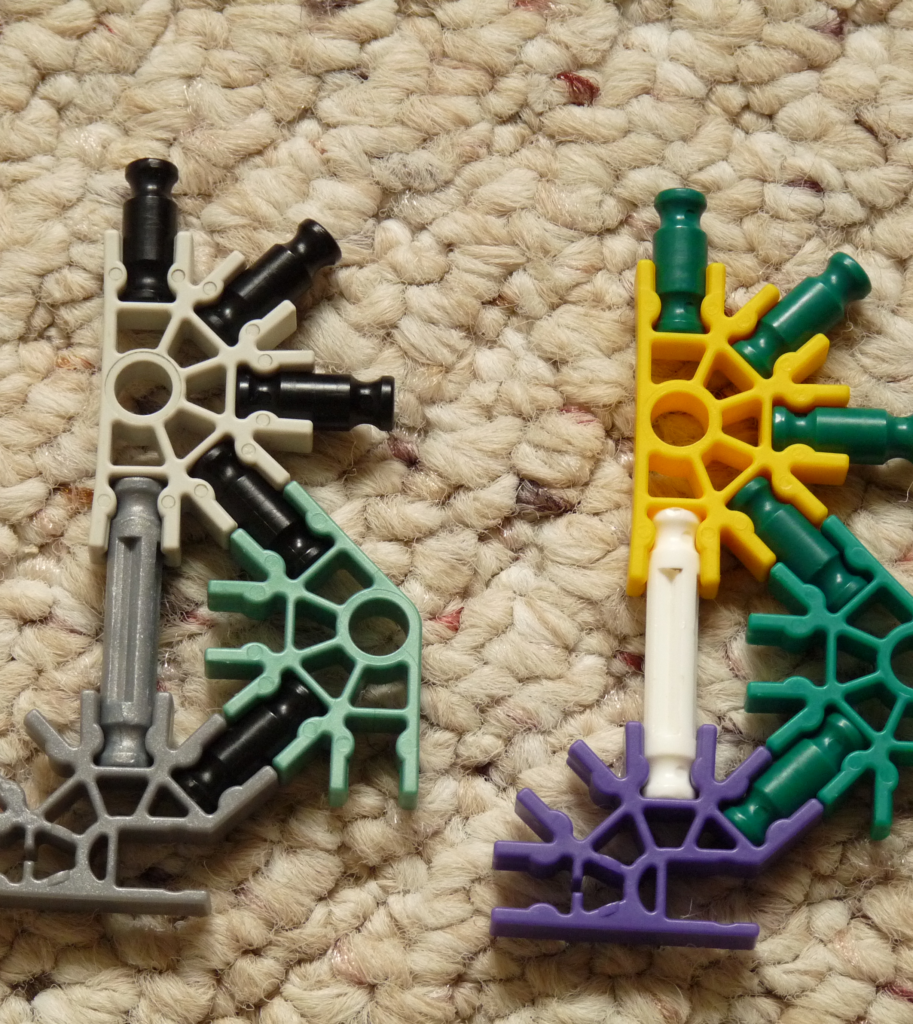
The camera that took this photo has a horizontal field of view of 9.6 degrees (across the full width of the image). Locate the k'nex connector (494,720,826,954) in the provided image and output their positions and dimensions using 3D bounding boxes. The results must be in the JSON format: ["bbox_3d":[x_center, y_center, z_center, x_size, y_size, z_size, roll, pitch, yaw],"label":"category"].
[{"bbox_3d":[0.021,0.034,0.579,0.035,0.006,0.023,2,70,0],"label":"k'nex connector"}]

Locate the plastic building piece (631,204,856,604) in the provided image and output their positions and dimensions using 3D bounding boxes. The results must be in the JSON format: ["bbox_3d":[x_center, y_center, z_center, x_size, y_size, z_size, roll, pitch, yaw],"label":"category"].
[{"bbox_3d":[0.031,-0.010,0.595,0.023,0.006,0.040,2,70,0],"label":"plastic building piece"}]

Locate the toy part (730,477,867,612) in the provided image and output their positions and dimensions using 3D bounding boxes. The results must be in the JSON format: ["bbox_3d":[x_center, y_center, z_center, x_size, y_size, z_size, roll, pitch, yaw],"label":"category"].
[{"bbox_3d":[0.037,0.004,0.591,0.006,0.006,0.017,-42,76,-14],"label":"toy part"}]

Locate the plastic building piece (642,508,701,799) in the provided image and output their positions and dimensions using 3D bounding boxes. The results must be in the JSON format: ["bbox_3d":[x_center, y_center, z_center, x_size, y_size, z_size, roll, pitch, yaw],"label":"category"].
[{"bbox_3d":[0.024,0.016,0.586,0.006,0.006,0.033,2,70,0],"label":"plastic building piece"}]

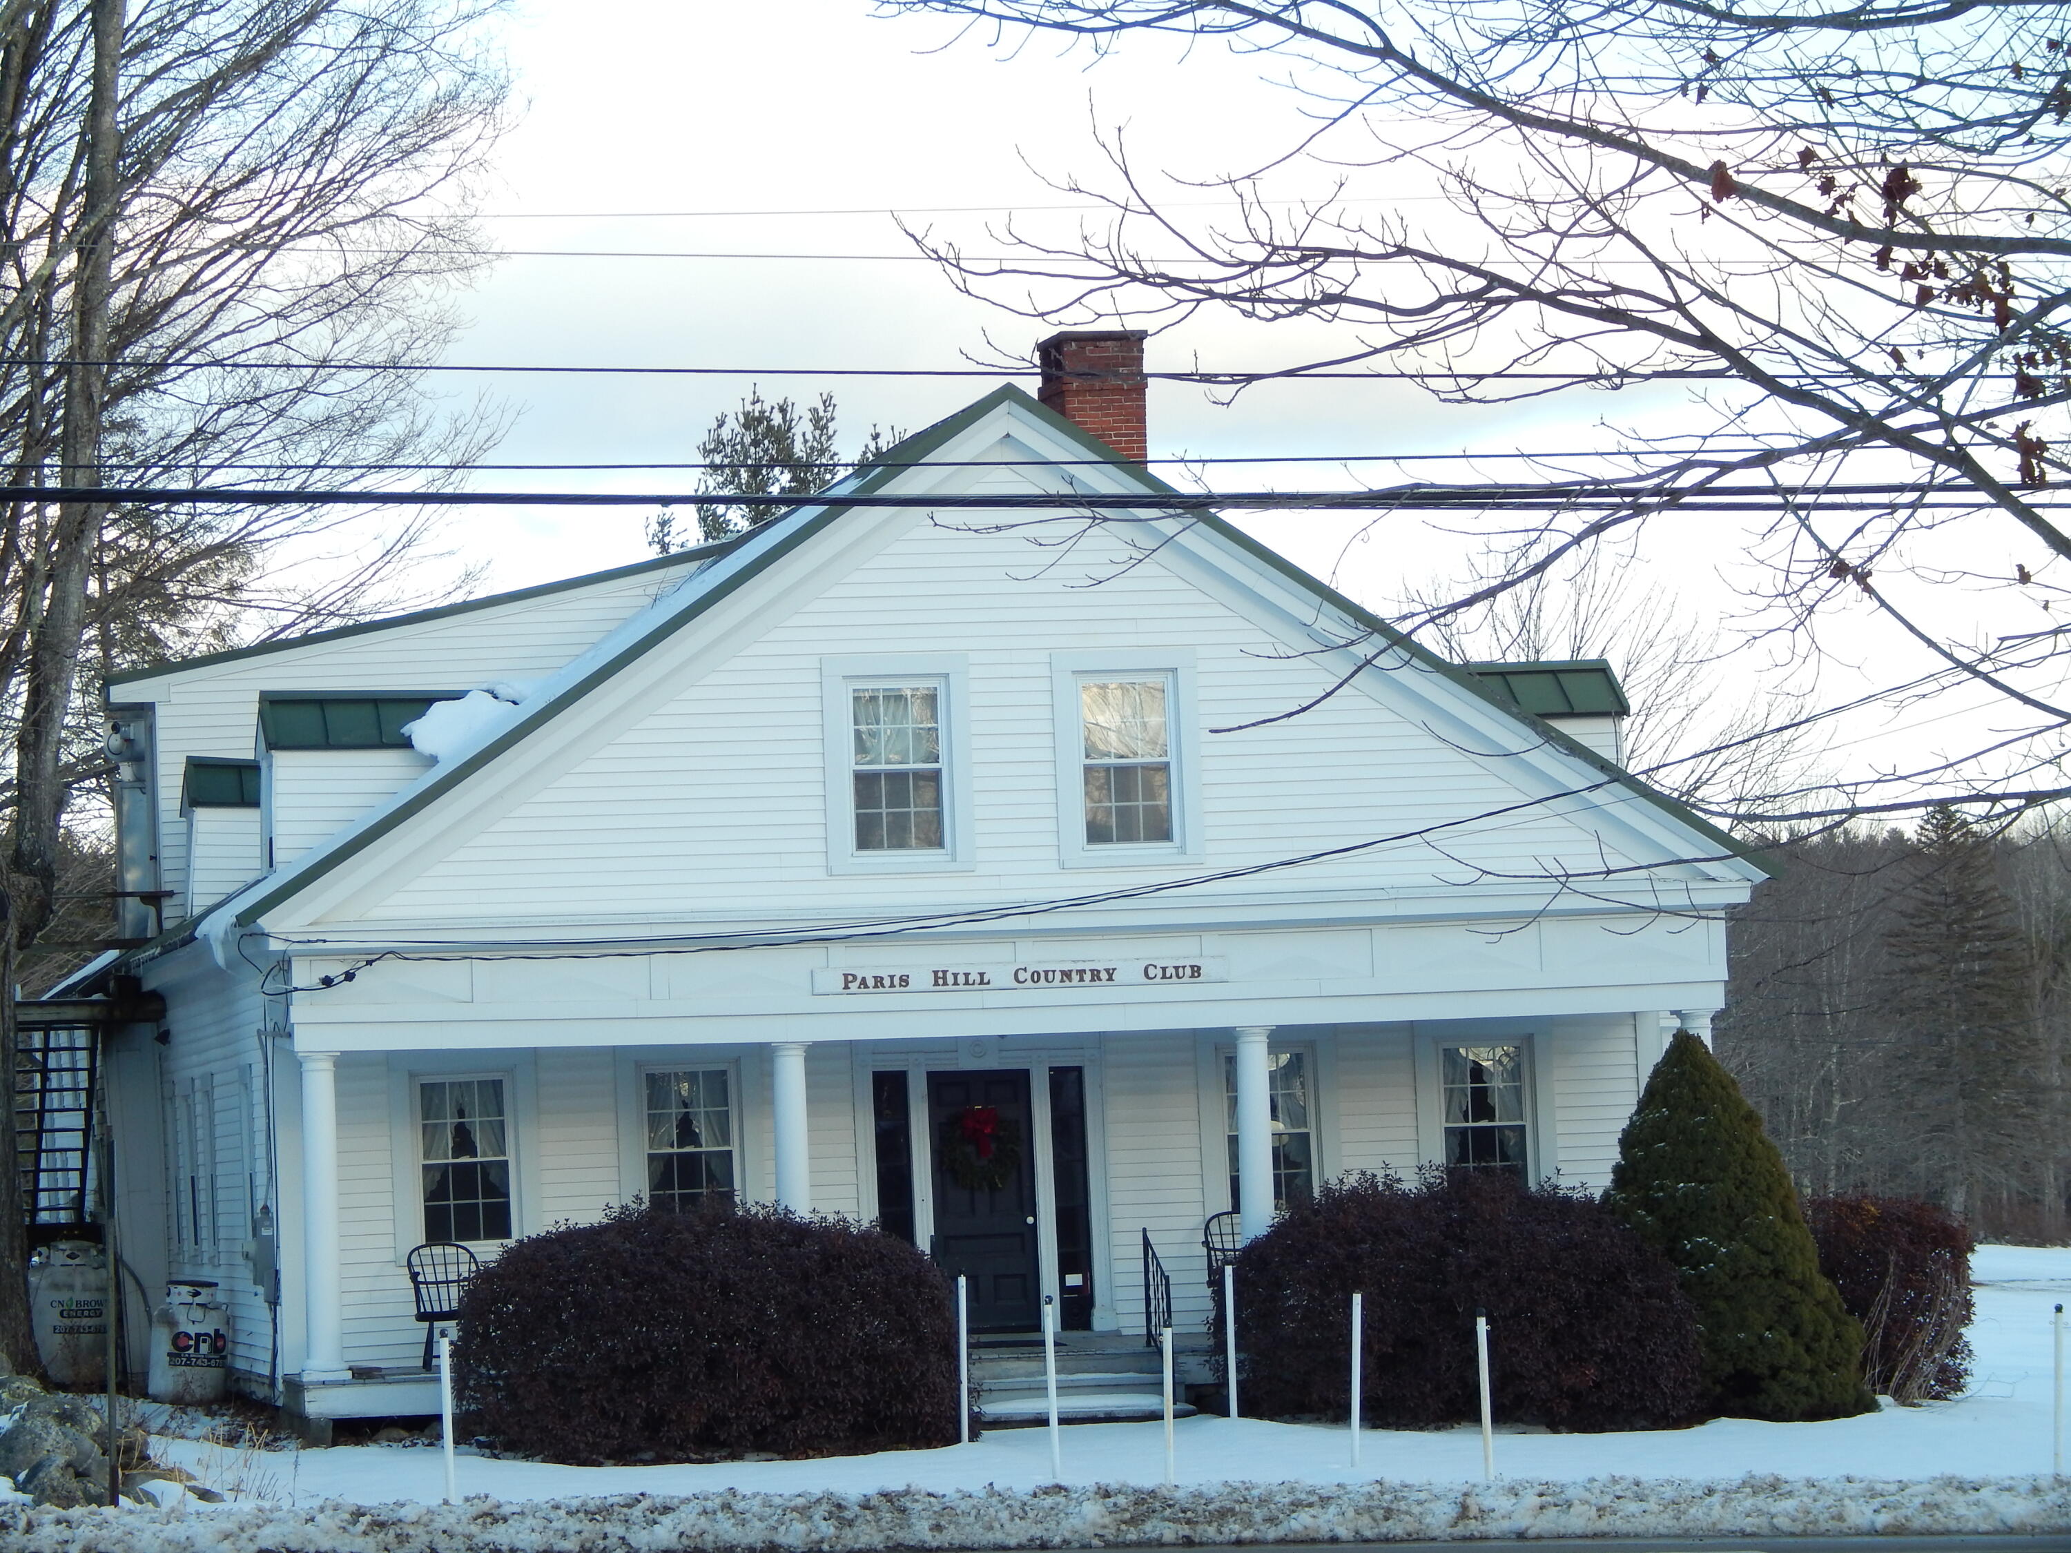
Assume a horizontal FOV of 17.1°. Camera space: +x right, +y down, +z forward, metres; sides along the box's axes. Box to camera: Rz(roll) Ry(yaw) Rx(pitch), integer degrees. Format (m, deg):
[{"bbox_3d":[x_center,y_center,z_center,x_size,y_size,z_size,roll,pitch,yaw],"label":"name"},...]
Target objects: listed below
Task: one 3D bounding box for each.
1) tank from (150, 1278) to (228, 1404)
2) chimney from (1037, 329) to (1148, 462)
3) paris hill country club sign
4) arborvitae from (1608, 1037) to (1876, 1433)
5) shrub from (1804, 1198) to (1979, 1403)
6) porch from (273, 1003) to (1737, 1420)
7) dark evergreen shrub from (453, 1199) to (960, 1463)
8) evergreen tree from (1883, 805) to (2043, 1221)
[{"bbox_3d":[-6.758,4.520,55.000,0.630,1.000,0.630,-1,-4,-23],"label":"tank"},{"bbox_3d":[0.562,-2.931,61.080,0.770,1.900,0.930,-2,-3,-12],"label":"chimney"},{"bbox_3d":[-0.075,1.490,51.529,3.180,0.200,0.040,-2,-3,-12],"label":"paris hill country club sign"},{"bbox_3d":[5.223,3.328,51.000,1.950,2.830,1.950,-2,-3,0],"label":"arborvitae"},{"bbox_3d":[6.611,4.073,53.700,1.420,1.620,1.450,-2,-3,-12],"label":"shrub"},{"bbox_3d":[-0.203,3.278,52.378,11.000,2.700,2.200,-2,-3,-12],"label":"porch"},{"bbox_3d":[-2.338,3.955,49.100,3.600,1.850,2.500,-2,-3,-12],"label":"dark evergreen shrub"},{"bbox_3d":[27.599,7.014,205.000,4.600,12.300,4.600,-2,-3,-12],"label":"evergreen tree"}]

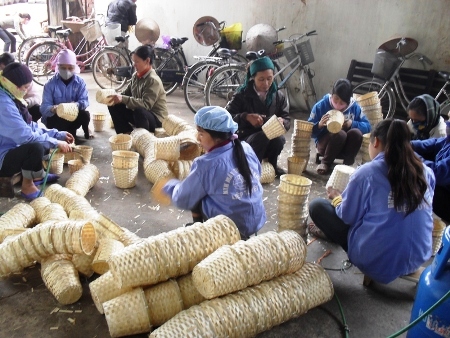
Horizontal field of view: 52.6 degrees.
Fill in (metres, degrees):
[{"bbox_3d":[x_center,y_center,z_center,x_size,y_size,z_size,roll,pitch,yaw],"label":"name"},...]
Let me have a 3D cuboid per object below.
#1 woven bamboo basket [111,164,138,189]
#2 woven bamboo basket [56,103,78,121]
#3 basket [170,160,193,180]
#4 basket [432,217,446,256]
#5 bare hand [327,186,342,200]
[{"bbox_3d":[-0.762,0.058,3.496,0.200,0.165,0.200,3,20,0],"label":"woven bamboo basket"},{"bbox_3d":[-1.485,-0.534,4.300,0.165,0.175,0.175,3,14,-45],"label":"woven bamboo basket"},{"bbox_3d":[-0.350,0.012,3.744,0.190,0.200,0.200,-5,22,-16],"label":"basket"},{"bbox_3d":[1.198,0.414,2.719,0.200,0.220,0.200,3,20,0],"label":"basket"},{"bbox_3d":[0.625,0.140,2.600,0.080,0.085,0.110,-8,23,-28],"label":"bare hand"}]

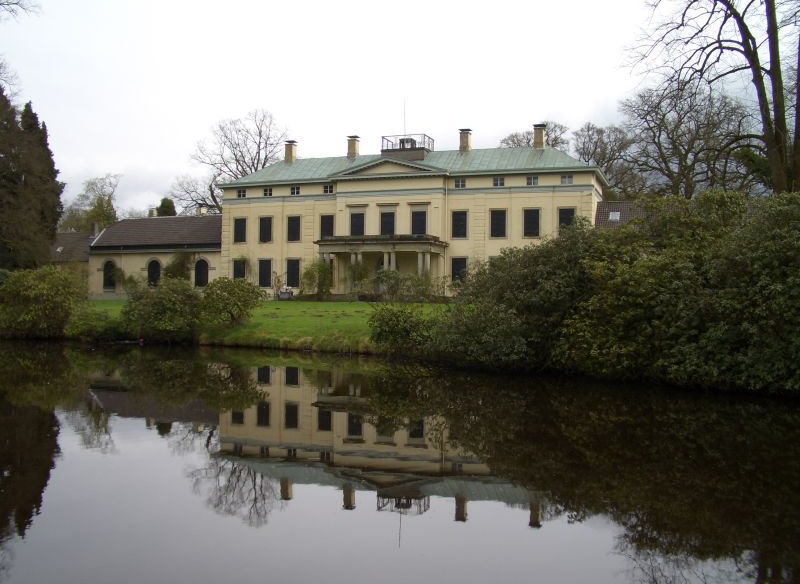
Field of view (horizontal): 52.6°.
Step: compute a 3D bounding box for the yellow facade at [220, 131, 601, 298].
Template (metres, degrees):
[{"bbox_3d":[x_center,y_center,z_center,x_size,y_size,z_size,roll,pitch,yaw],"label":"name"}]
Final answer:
[{"bbox_3d":[-0.036,-7.399,78.153,38.056,16.330,10.295,0,-1,21],"label":"yellow facade"}]

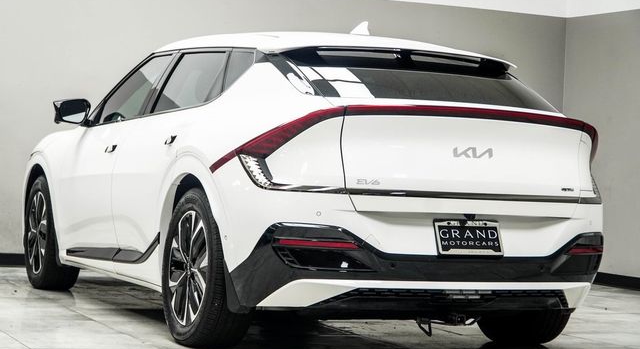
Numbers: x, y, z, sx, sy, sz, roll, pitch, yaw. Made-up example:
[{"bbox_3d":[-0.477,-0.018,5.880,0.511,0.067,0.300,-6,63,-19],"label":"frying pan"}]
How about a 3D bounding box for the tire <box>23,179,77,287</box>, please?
[{"bbox_3d":[-1.744,0.385,8.727,0.245,0.735,0.735,2,0,-25],"label":"tire"}]

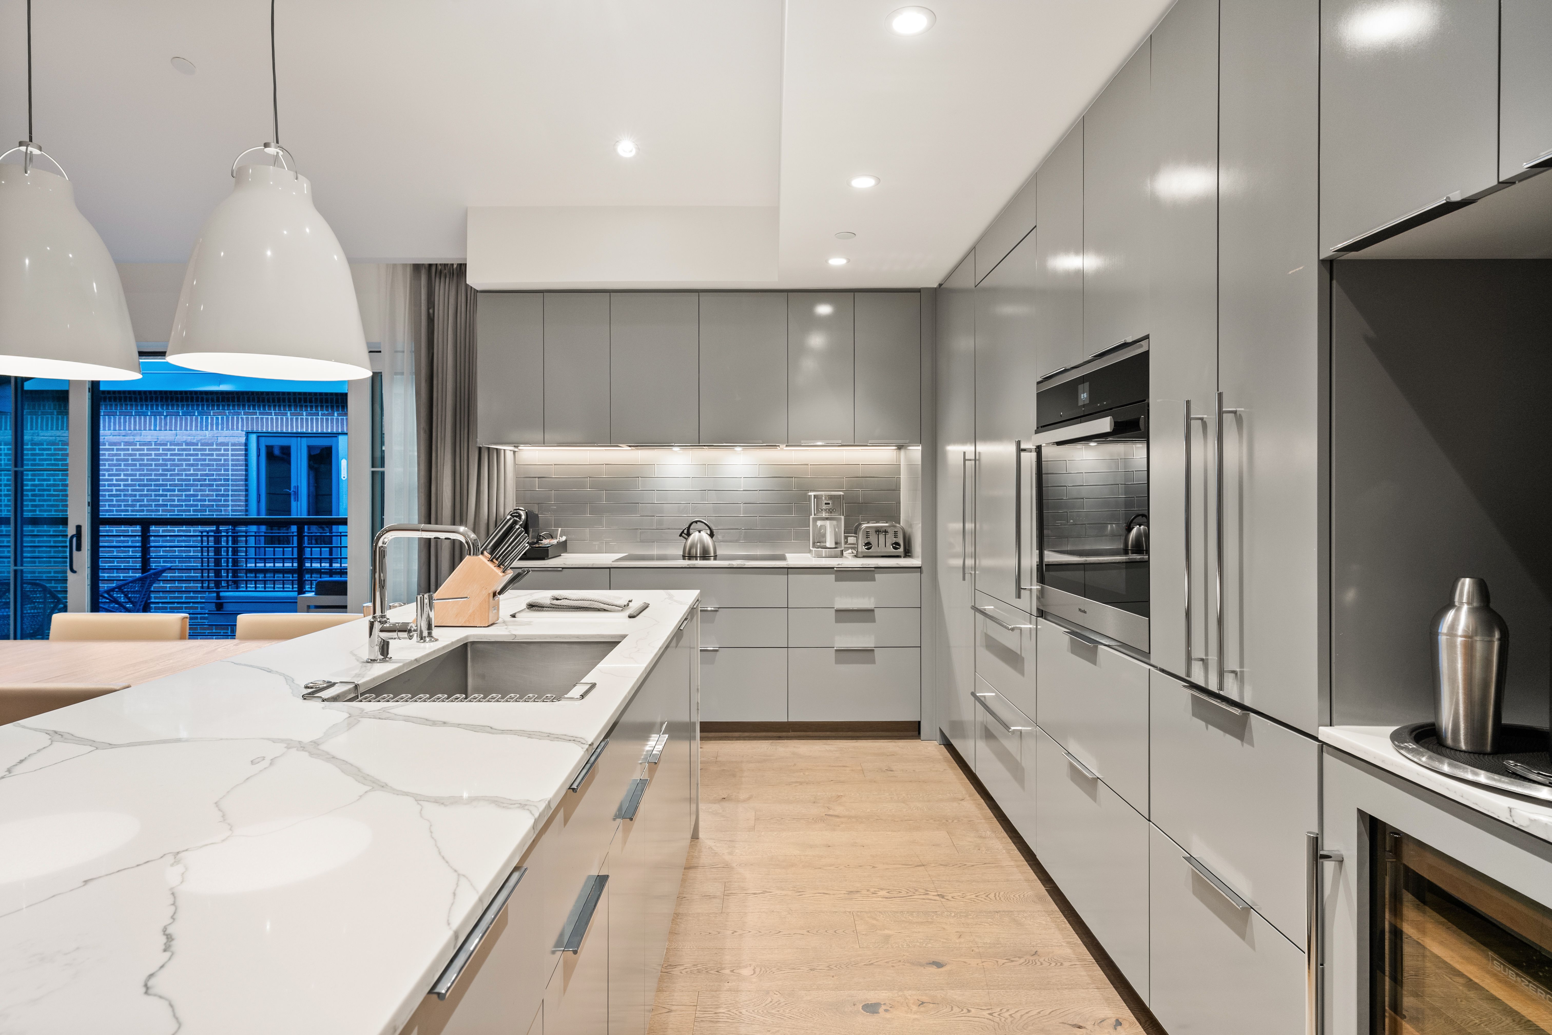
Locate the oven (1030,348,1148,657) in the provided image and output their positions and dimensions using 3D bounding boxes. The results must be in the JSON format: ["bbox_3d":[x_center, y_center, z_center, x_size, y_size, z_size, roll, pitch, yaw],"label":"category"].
[{"bbox_3d":[1.098,-0.057,2.145,0.590,0.710,0.755,0,1,-1],"label":"oven"}]

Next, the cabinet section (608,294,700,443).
[{"bbox_3d":[-0.624,-0.770,4.265,0.453,0.779,0.570,0,1,0],"label":"cabinet section"}]

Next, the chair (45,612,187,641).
[{"bbox_3d":[-2.490,0.783,2.730,0.530,0.825,0.540,0,1,0],"label":"chair"}]

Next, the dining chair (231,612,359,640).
[{"bbox_3d":[-1.879,0.784,2.870,0.520,0.800,0.560,0,1,-1],"label":"dining chair"}]

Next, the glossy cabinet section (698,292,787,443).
[{"bbox_3d":[-0.170,-0.770,4.265,0.455,0.779,0.570,0,1,0],"label":"glossy cabinet section"}]

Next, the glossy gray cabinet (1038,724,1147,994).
[{"bbox_3d":[1.154,0.901,2.160,0.600,0.426,0.752,0,1,0],"label":"glossy gray cabinet"}]

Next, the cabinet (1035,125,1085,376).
[{"bbox_3d":[1.136,-0.772,2.333,0.580,0.680,0.380,0,1,-1],"label":"cabinet"}]

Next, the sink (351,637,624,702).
[{"bbox_3d":[-0.576,0.442,1.650,0.430,0.240,0.670,0,1,0],"label":"sink"}]

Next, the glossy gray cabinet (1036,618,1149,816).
[{"bbox_3d":[1.128,0.508,2.145,0.590,0.352,0.755,0,1,-1],"label":"glossy gray cabinet"}]

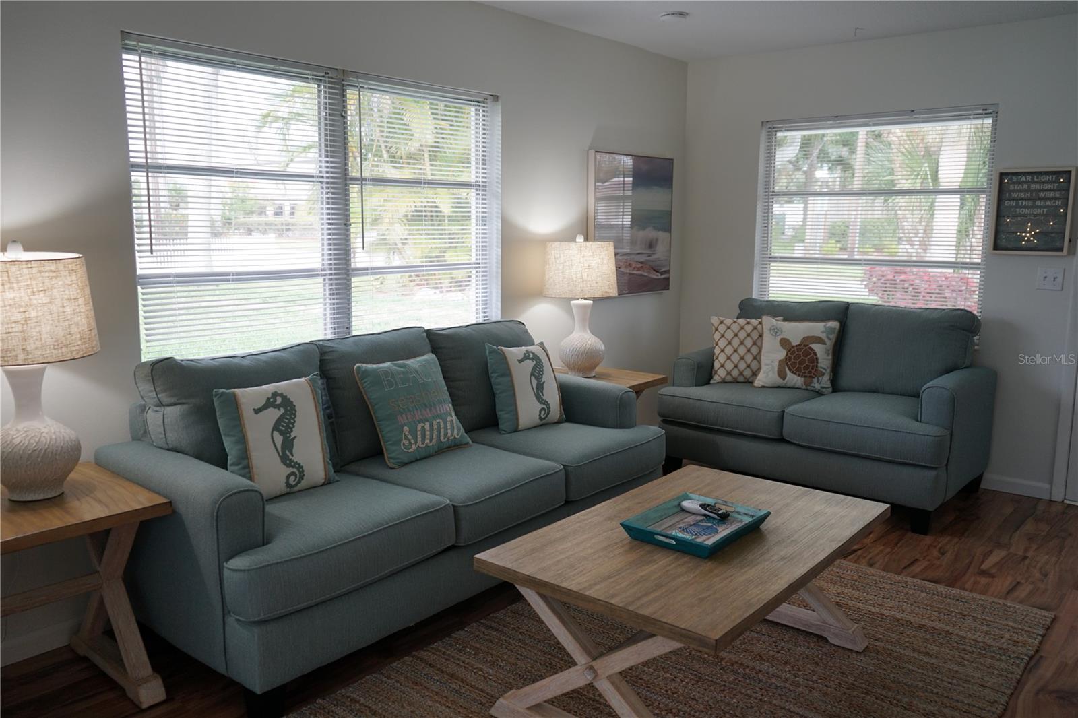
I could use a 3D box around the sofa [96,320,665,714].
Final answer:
[{"bbox_3d":[-0.466,0.416,3.325,0.940,0.970,2.070,9,13,41],"label":"sofa"}]

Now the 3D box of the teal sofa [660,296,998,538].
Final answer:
[{"bbox_3d":[1.560,0.203,4.612,1.520,0.990,0.930,8,12,38],"label":"teal sofa"}]

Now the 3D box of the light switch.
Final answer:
[{"bbox_3d":[2.618,-0.409,4.292,0.116,0.115,0.016,8,12,40],"label":"light switch"}]

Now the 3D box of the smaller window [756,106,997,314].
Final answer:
[{"bbox_3d":[1.910,-0.769,4.920,1.320,1.280,0.100,8,12,40],"label":"smaller window"}]

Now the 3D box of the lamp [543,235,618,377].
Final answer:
[{"bbox_3d":[0.218,-0.286,4.491,0.400,0.750,0.400,0,9,0],"label":"lamp"}]

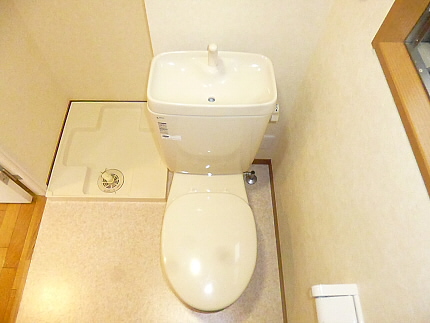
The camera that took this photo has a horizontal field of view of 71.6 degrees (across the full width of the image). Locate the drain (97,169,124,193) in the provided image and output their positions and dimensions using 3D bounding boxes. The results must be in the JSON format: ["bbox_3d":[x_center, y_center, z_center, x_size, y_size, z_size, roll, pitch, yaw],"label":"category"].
[{"bbox_3d":[-0.595,0.102,1.694,0.147,0.045,0.147,1,65,-3],"label":"drain"}]

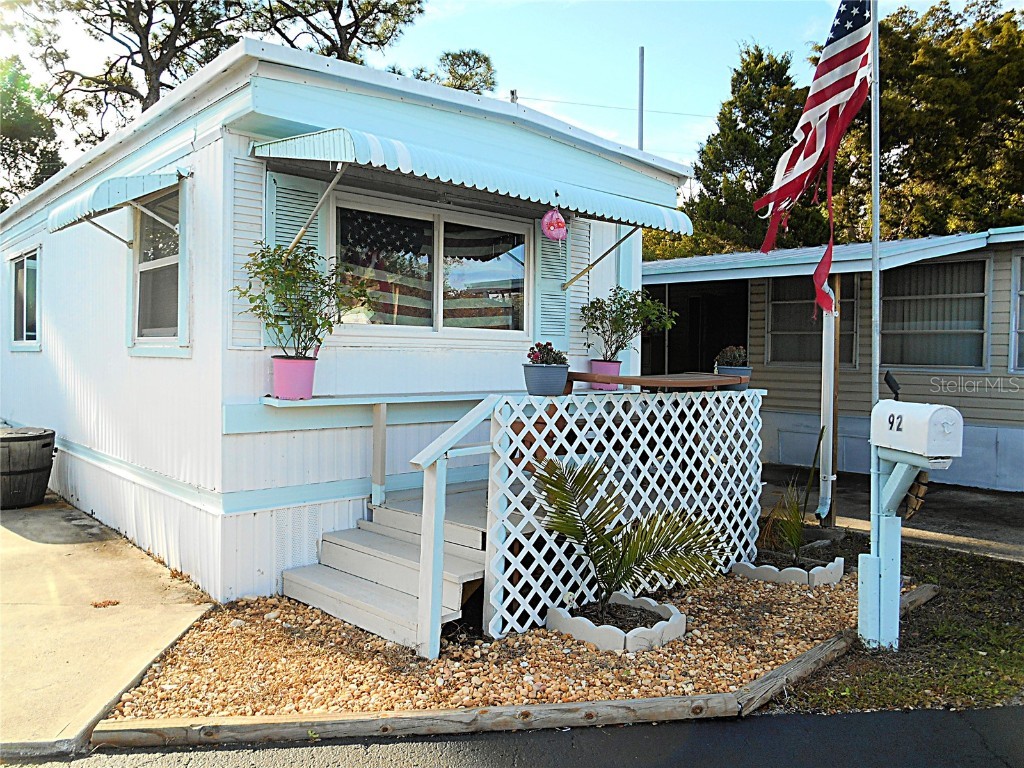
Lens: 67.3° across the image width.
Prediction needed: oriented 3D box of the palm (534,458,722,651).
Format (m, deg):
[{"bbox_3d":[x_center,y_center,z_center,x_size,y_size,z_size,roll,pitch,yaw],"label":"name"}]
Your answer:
[{"bbox_3d":[0.609,0.855,4.020,0.970,0.910,0.720,-1,3,-42],"label":"palm"}]

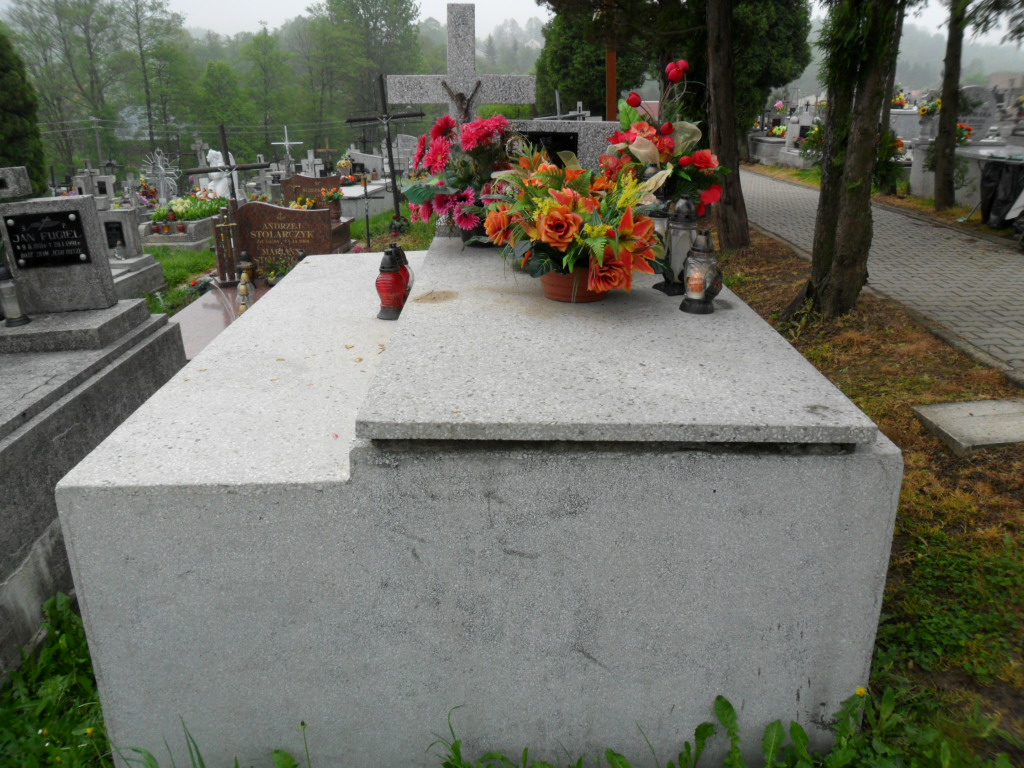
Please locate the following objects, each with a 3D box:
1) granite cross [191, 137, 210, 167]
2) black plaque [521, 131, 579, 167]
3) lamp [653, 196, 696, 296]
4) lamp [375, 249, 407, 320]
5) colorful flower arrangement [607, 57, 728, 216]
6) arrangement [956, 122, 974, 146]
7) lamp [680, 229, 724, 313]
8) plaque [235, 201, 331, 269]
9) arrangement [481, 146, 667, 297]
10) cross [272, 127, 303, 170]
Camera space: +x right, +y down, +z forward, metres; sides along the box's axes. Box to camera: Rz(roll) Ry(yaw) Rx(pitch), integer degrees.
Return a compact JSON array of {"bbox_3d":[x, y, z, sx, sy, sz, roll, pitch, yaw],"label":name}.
[{"bbox_3d":[-5.551,-4.119,14.210,0.340,0.580,0.130,0,20,0],"label":"granite cross"},{"bbox_3d":[0.137,-0.954,3.383,0.286,0.210,0.020,0,20,0],"label":"black plaque"},{"bbox_3d":[0.544,-0.453,2.582,0.150,0.294,0.150,0,20,0],"label":"lamp"},{"bbox_3d":[-0.423,-0.354,2.786,0.108,0.240,0.108,0,21,0],"label":"lamp"},{"bbox_3d":[0.569,-0.876,3.027,0.440,0.676,0.370,0,20,0],"label":"colorful flower arrangement"},{"bbox_3d":[6.654,-3.685,11.798,0.310,0.350,0.290,0,20,0],"label":"arrangement"},{"bbox_3d":[0.558,-0.344,2.394,0.115,0.245,0.115,0,21,0],"label":"lamp"},{"bbox_3d":[-1.520,-0.948,5.337,0.638,0.507,0.090,0,20,0],"label":"plaque"},{"bbox_3d":[0.182,-0.509,2.481,0.540,0.430,0.430,0,21,0],"label":"arrangement"},{"bbox_3d":[-3.586,-3.762,12.758,0.510,0.700,0.070,0,20,0],"label":"cross"}]

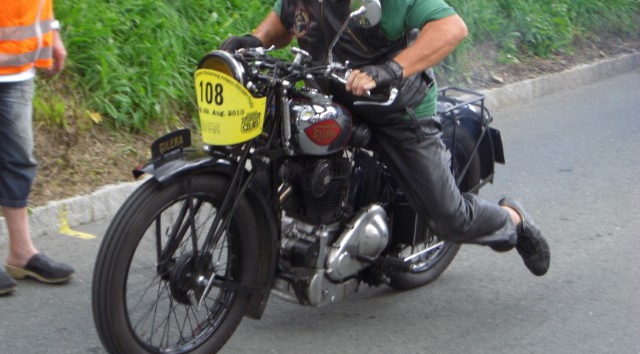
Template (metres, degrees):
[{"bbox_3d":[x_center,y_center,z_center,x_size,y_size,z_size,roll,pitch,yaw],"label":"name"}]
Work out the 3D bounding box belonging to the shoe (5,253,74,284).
[{"bbox_3d":[-1.078,0.345,6.681,0.270,0.100,0.098,4,11,20],"label":"shoe"}]

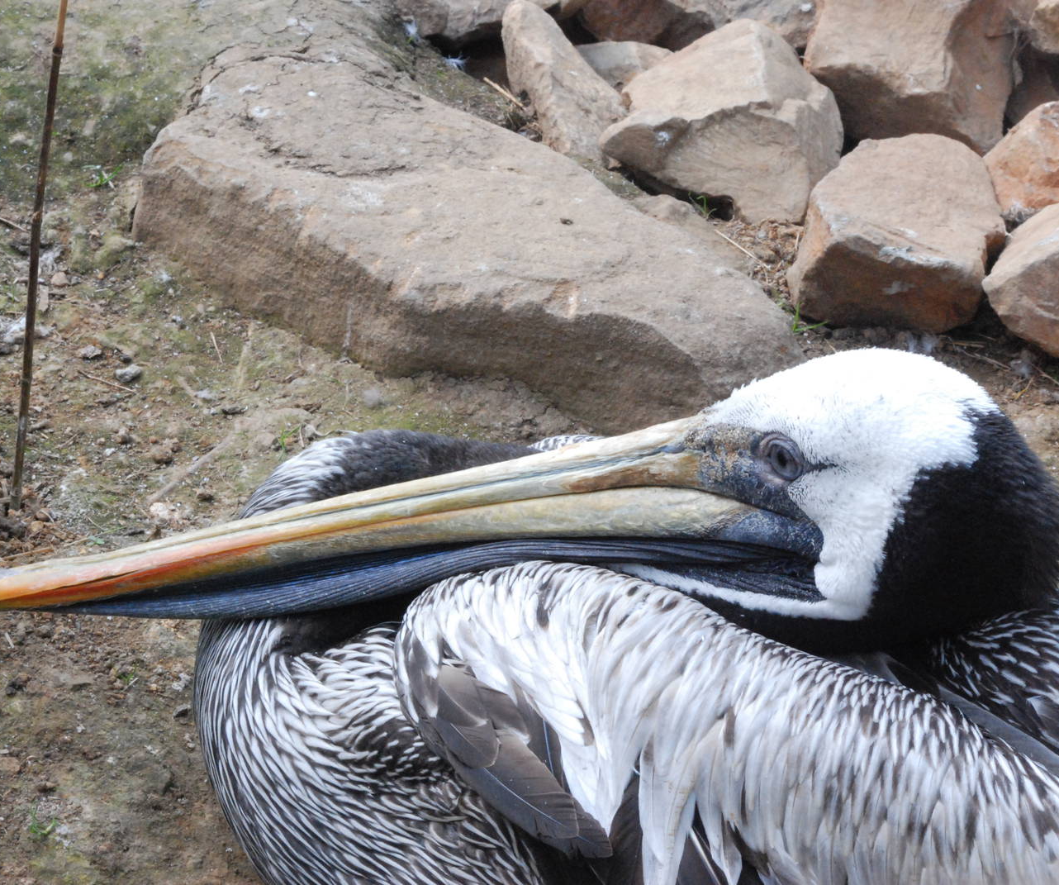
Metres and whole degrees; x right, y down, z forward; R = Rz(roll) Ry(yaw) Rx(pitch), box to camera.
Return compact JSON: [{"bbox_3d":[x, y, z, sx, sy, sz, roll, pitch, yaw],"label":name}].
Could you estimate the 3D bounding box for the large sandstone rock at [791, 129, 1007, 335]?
[{"bbox_3d":[0.228,-0.130,2.950,0.128,0.085,0.120,-3,30,-4],"label":"large sandstone rock"}]

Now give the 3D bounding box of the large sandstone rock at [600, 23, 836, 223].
[{"bbox_3d":[0.124,-0.208,3.090,0.145,0.100,0.115,-4,30,-7],"label":"large sandstone rock"}]

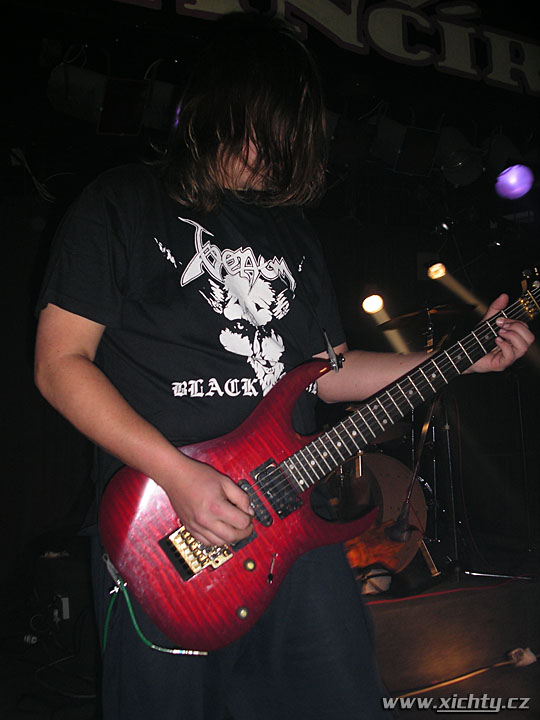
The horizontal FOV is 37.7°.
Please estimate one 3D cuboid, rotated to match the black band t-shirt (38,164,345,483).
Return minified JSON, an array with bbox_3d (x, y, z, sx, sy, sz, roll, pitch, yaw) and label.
[{"bbox_3d":[-0.118,-0.022,1.390,0.510,0.660,0.320,2,-4,-32],"label":"black band t-shirt"}]

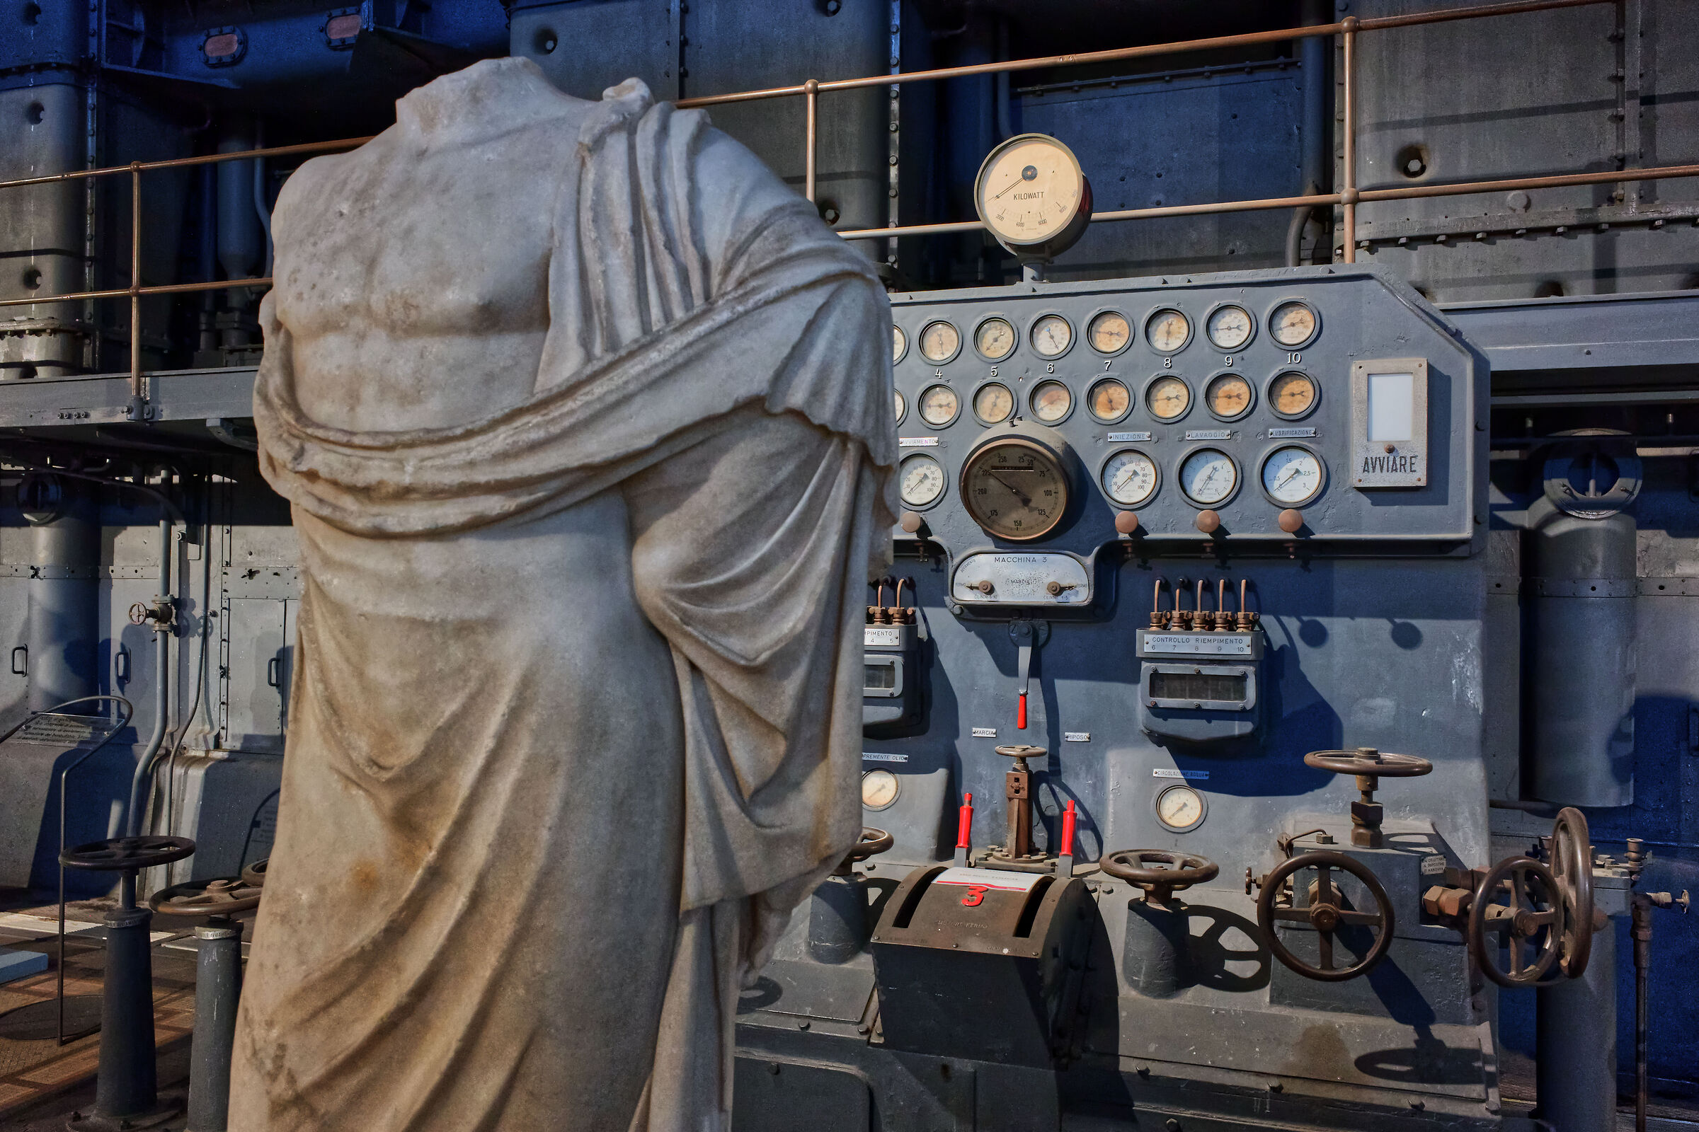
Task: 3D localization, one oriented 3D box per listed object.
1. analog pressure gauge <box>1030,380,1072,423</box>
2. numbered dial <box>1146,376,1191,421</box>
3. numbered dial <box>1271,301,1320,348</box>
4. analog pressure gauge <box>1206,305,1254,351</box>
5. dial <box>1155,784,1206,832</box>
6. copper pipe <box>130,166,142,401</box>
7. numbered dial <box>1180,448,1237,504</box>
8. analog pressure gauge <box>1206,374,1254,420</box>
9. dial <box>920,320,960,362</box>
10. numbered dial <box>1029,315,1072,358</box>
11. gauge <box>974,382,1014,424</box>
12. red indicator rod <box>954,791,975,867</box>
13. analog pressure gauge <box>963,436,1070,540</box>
[{"bbox_3d":[0.507,-0.411,3.302,0.114,0.114,0.036,0,0,18],"label":"analog pressure gauge"},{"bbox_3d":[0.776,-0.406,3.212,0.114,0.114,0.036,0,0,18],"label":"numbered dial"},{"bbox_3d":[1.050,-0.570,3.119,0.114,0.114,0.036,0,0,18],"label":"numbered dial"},{"bbox_3d":[1.063,-0.666,3.694,0.128,0.128,0.040,0,0,19],"label":"analog pressure gauge"},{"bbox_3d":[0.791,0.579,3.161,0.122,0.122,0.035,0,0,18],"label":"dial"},{"bbox_3d":[-3.091,-1.222,5.720,0.045,1.010,0.045,0,0,19],"label":"copper pipe"},{"bbox_3d":[0.867,-0.216,3.182,0.143,0.143,0.040,0,0,18],"label":"numbered dial"},{"bbox_3d":[1.063,-0.475,3.694,0.128,0.128,0.040,0,0,19],"label":"analog pressure gauge"},{"bbox_3d":[0.235,-0.577,3.392,0.114,0.114,0.036,0,0,18],"label":"dial"},{"bbox_3d":[0.589,-0.670,3.857,0.128,0.128,0.040,0,0,19],"label":"numbered dial"},{"bbox_3d":[0.368,-0.413,3.348,0.114,0.114,0.036,0,0,18],"label":"gauge"},{"bbox_3d":[0.322,0.738,3.700,0.038,0.210,0.038,0,-27,19],"label":"red indicator rod"},{"bbox_3d":[0.419,-0.199,3.270,0.265,0.265,0.100,0,13,18],"label":"analog pressure gauge"}]

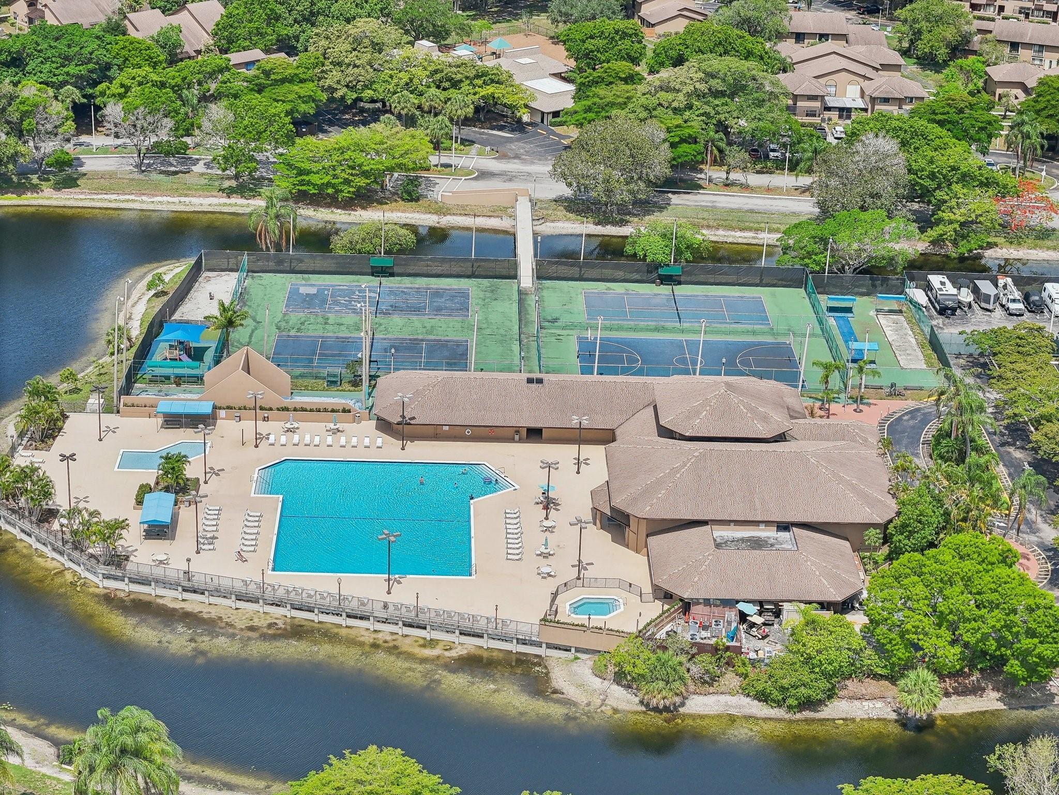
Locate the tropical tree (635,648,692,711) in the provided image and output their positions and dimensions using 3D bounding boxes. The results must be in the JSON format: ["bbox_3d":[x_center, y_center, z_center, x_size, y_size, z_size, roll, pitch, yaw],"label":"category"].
[{"bbox_3d":[11.915,24.657,190.424,4.600,5.100,4.600,1,23,-2],"label":"tropical tree"}]

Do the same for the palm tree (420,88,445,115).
[{"bbox_3d":[-15.542,-45.981,346.889,4.000,8.200,4.000,1,23,-2],"label":"palm tree"}]

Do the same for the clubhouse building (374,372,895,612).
[{"bbox_3d":[10.960,6.761,223.788,56.000,8.800,54.000,1,23,-2],"label":"clubhouse building"}]

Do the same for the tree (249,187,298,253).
[{"bbox_3d":[-34.231,-22.371,285.818,6.400,10.800,6.300,2,23,0],"label":"tree"}]

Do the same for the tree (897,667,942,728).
[{"bbox_3d":[34.371,26.175,188.887,4.000,4.700,4.000,2,23,0],"label":"tree"}]

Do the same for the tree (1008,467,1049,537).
[{"bbox_3d":[51.549,10.797,219.413,4.300,7.600,4.300,1,23,-2],"label":"tree"}]

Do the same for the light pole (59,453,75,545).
[{"bbox_3d":[-46.723,8.665,217.317,1.600,6.400,1.600,2,23,0],"label":"light pole"}]

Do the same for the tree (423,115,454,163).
[{"bbox_3d":[-13.935,-39.406,330.904,4.100,8.300,4.100,2,23,0],"label":"tree"}]

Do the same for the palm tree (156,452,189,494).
[{"bbox_3d":[-37.119,7.929,222.257,3.500,4.500,3.500,1,23,-2],"label":"palm tree"}]

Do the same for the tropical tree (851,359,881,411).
[{"bbox_3d":[39.021,-1.334,248.773,3.300,6.200,3.200,2,23,0],"label":"tropical tree"}]

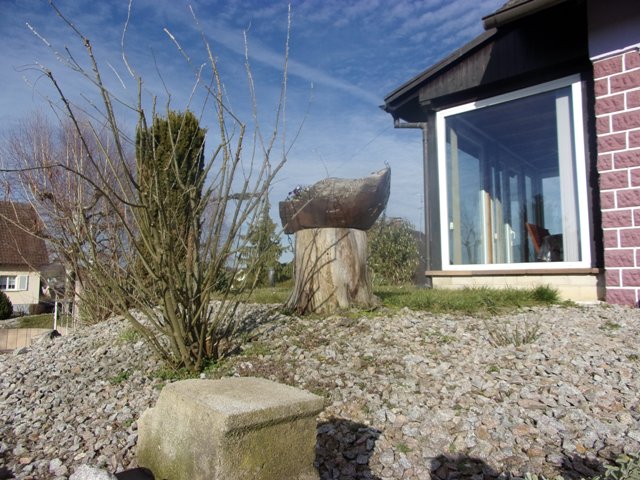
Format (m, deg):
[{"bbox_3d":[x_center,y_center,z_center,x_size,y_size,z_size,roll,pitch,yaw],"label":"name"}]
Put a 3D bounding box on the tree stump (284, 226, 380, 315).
[{"bbox_3d":[0.107,0.285,4.270,0.820,0.730,0.780,-1,-4,0],"label":"tree stump"}]

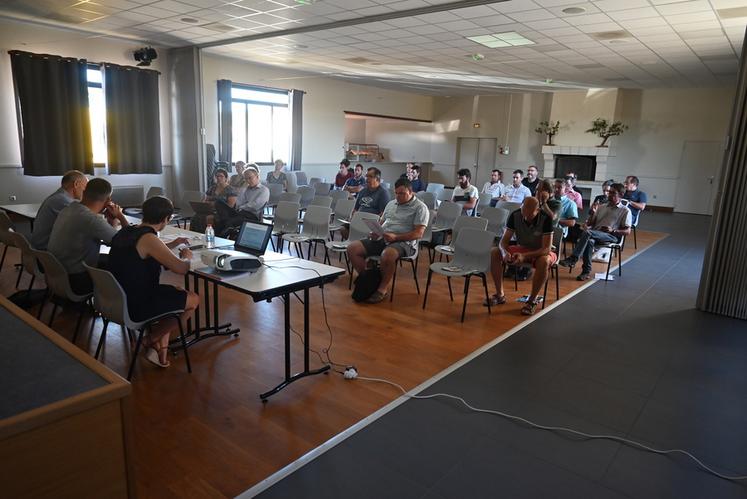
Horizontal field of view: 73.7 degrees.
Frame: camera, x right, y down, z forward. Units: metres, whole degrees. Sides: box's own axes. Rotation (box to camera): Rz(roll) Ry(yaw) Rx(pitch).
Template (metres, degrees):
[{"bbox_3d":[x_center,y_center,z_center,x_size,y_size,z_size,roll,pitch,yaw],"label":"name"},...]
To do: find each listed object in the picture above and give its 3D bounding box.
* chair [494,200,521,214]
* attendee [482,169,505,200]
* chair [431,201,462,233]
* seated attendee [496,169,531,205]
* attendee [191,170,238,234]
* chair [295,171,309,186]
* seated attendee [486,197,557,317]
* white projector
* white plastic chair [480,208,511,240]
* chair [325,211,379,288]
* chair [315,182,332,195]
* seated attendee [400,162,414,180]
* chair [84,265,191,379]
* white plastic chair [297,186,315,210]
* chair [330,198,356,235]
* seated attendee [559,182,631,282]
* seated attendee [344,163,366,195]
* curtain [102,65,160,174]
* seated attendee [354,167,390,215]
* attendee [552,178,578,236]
[{"bbox_3d":[1.931,-0.290,7.632,0.510,0.800,0.500,-9,16,-42],"label":"chair"},{"bbox_3d":[2.232,-0.950,9.765,0.500,1.220,0.800,13,16,41],"label":"attendee"},{"bbox_3d":[0.989,-0.246,7.259,0.500,0.810,0.520,12,16,41],"label":"chair"},{"bbox_3d":[2.407,-0.779,8.901,0.820,1.290,0.550,-9,16,-42],"label":"seated attendee"},{"bbox_3d":[-2.302,-0.542,7.156,0.540,1.210,0.820,9,14,28],"label":"attendee"},{"bbox_3d":[-1.865,-1.624,13.180,0.500,0.810,0.530,-4,13,-27],"label":"chair"},{"bbox_3d":[1.600,0.015,5.266,0.640,1.160,0.770,13,16,43],"label":"seated attendee"},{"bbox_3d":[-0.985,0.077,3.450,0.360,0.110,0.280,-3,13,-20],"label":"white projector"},{"bbox_3d":[1.586,-0.131,6.870,0.520,0.810,0.530,12,16,40],"label":"white plastic chair"},{"bbox_3d":[-0.234,-0.004,5.892,0.510,0.800,0.500,-7,15,-38],"label":"chair"},{"bbox_3d":[-1.126,-0.889,9.854,0.500,0.800,0.510,10,14,32],"label":"chair"},{"bbox_3d":[0.709,-1.278,11.023,0.480,1.220,0.750,12,15,38],"label":"seated attendee"},{"bbox_3d":[-1.658,0.476,3.451,0.520,0.810,0.530,12,16,40],"label":"chair"},{"bbox_3d":[-1.326,-0.693,8.898,0.500,0.800,0.510,10,14,33],"label":"white plastic chair"},{"bbox_3d":[-0.572,-0.323,7.405,0.500,0.810,0.520,11,15,39],"label":"chair"},{"bbox_3d":[2.903,-0.249,6.470,0.920,1.250,0.640,-8,15,-39],"label":"seated attendee"},{"bbox_3d":[-0.469,-0.947,9.207,0.500,1.235,0.800,13,16,40],"label":"seated attendee"},{"bbox_3d":[-4.949,-2.629,10.310,0.130,2.170,1.200,11,15,39],"label":"curtain"},{"bbox_3d":[-0.198,-0.417,6.606,0.540,1.310,0.820,13,16,41],"label":"seated attendee"},{"bbox_3d":[2.309,-0.288,6.595,0.550,1.250,0.850,13,16,43],"label":"attendee"}]

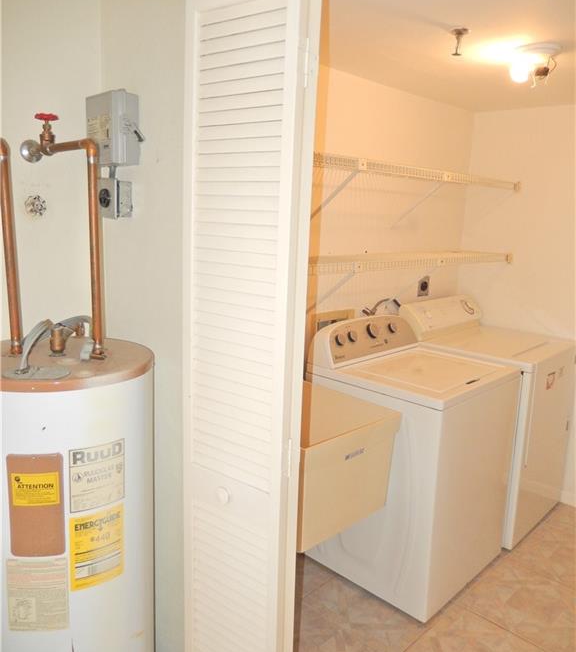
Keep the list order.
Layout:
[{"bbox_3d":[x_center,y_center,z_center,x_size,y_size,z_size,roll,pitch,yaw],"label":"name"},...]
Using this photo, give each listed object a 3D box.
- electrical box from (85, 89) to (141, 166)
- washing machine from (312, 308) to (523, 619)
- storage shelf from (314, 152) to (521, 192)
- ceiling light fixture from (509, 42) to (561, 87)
[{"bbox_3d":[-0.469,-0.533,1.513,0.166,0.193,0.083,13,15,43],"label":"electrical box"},{"bbox_3d":[0.546,0.540,2.481,0.665,1.055,0.698,13,15,43],"label":"washing machine"},{"bbox_3d":[0.498,-0.681,2.502,0.305,0.047,1.930,13,15,43],"label":"storage shelf"},{"bbox_3d":[0.888,-0.935,2.011,0.165,0.123,0.165,13,15,43],"label":"ceiling light fixture"}]

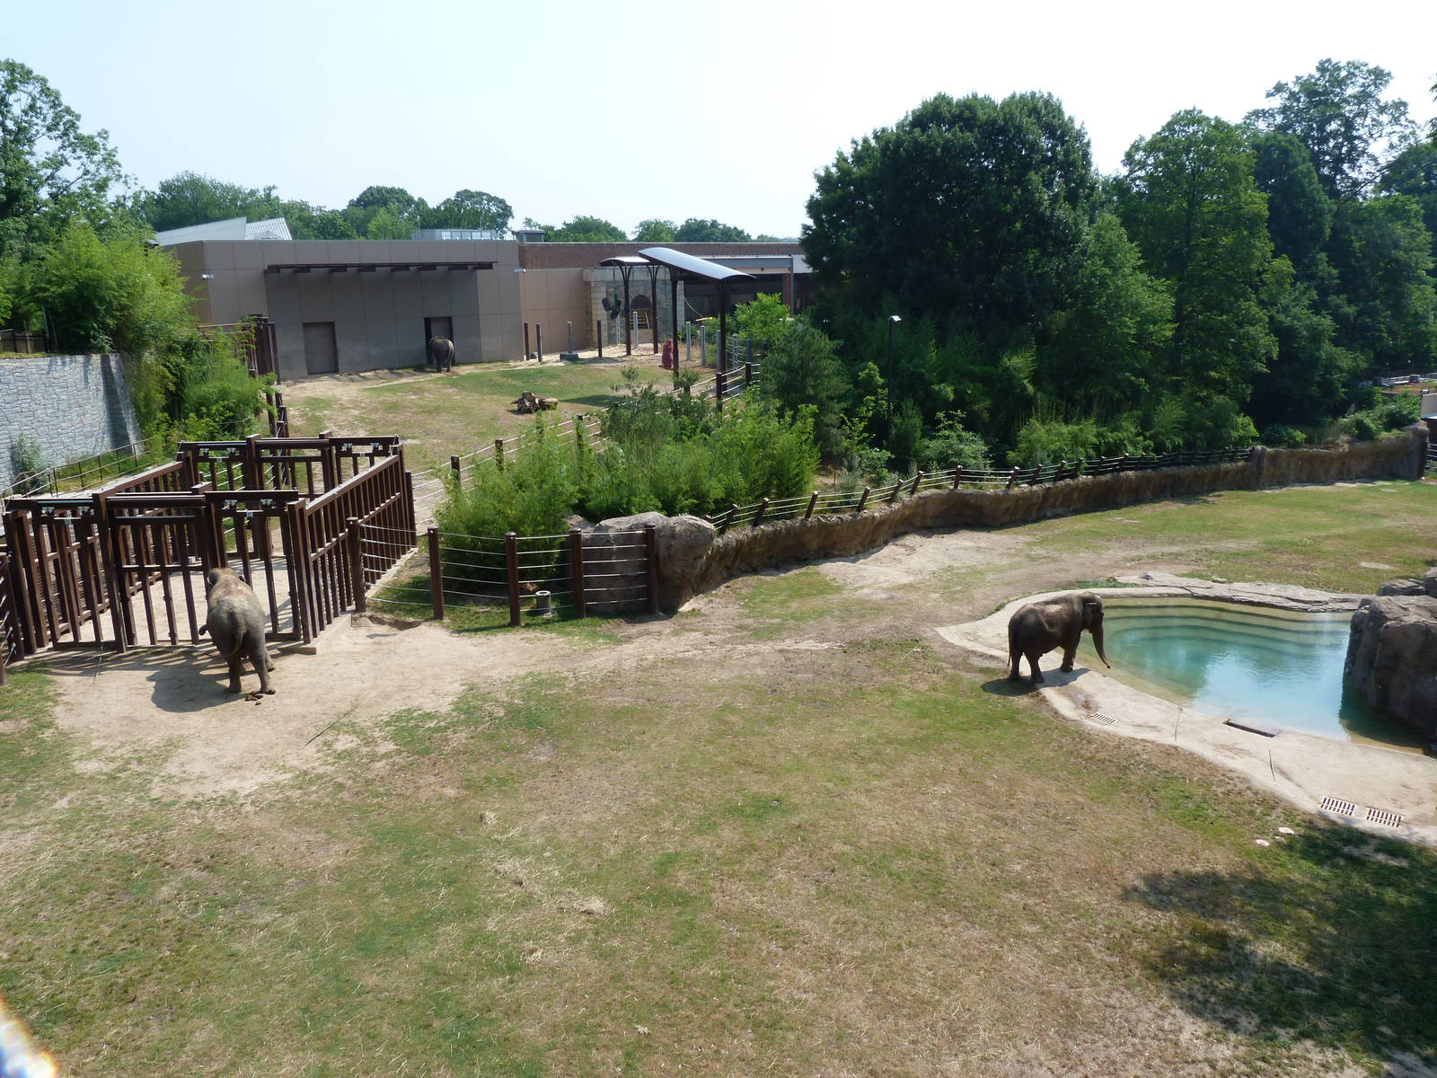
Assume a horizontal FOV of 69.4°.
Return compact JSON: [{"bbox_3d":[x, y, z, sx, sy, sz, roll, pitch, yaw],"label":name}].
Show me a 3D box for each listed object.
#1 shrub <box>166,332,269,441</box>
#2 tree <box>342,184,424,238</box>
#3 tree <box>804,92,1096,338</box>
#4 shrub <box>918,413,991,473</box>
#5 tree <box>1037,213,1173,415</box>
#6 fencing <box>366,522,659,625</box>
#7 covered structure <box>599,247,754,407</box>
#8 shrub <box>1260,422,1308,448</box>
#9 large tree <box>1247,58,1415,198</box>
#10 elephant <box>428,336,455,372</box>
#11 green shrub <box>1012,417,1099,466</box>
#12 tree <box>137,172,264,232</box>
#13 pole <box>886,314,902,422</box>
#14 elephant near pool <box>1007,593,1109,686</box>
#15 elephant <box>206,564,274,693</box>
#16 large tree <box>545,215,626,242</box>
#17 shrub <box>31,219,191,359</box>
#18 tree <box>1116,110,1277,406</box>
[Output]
[{"bbox_3d":[-23.640,-6.930,49.060,4.350,5.510,3.700,-7,15,-25],"label":"shrub"},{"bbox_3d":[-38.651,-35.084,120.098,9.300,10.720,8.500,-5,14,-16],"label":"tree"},{"bbox_3d":[13.430,-16.610,60.520,16.510,17.690,14.860,2,14,12],"label":"tree"},{"bbox_3d":[11.020,-4.350,48.530,3.330,3.010,2.830,2,14,13],"label":"shrub"},{"bbox_3d":[23.059,-12.940,61.694,7.800,11.969,7.000,4,15,20],"label":"tree"},{"bbox_3d":[-5.926,1.037,30.117,8.400,2.650,1.000,-1,14,-1],"label":"fencing"},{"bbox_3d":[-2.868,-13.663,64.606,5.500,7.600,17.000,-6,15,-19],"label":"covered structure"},{"bbox_3d":[31.930,-5.760,58.520,2.330,1.580,1.870,7,15,28],"label":"shrub"},{"bbox_3d":[50.900,-26.760,87.740,12.120,25.700,11.520,7,15,28],"label":"large tree"},{"bbox_3d":[-18.931,-12.766,71.623,1.400,2.400,2.900,-7,15,-23],"label":"elephant"},{"bbox_3d":[16.740,-4.650,51.540,4.130,2.800,3.100,4,14,18],"label":"green shrub"},{"bbox_3d":[-54.780,-30.030,111.360,12.370,17.890,10.510,-7,15,-24],"label":"tree"},{"bbox_3d":[9.172,-8.600,54.523,0.750,6.083,0.400,5,15,23],"label":"pole"},{"bbox_3d":[9.344,2.611,28.599,2.950,2.300,1.100,-7,15,-22],"label":"elephant near pool"},{"bbox_3d":[-12.486,2.432,27.370,1.400,2.500,3.000,-6,15,-20],"label":"elephant"},{"bbox_3d":[-17.790,-36.190,141.330,10.370,14.870,9.850,-2,14,-7],"label":"large tree"},{"bbox_3d":[-28.998,-11.894,49.595,7.200,5.933,5.000,-9,16,-28],"label":"shrub"},{"bbox_3d":[31.218,-17.345,67.820,9.800,19.271,9.000,5,15,24],"label":"tree"}]

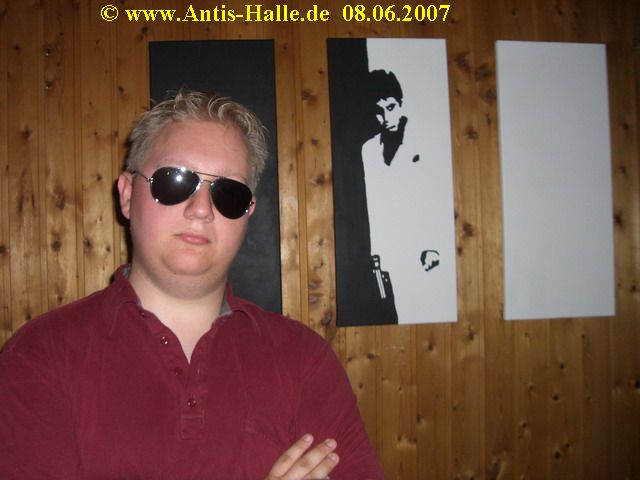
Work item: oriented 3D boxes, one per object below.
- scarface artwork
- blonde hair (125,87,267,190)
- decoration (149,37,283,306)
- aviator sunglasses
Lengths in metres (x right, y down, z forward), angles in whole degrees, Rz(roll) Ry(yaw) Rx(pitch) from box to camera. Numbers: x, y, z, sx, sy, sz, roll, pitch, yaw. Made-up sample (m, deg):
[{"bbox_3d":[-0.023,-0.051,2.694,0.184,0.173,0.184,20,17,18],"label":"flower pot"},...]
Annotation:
[{"bbox_3d":[0.179,-0.145,1.731,0.300,0.700,0.022,-2,-1,-6],"label":"scarface artwork"},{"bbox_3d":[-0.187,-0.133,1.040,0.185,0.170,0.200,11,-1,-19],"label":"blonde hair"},{"bbox_3d":[-0.250,-0.128,1.687,0.300,0.700,0.022,-2,-1,-6],"label":"decoration"},{"bbox_3d":[-0.176,-0.071,0.984,0.145,0.051,0.138,12,2,-21],"label":"aviator sunglasses"}]

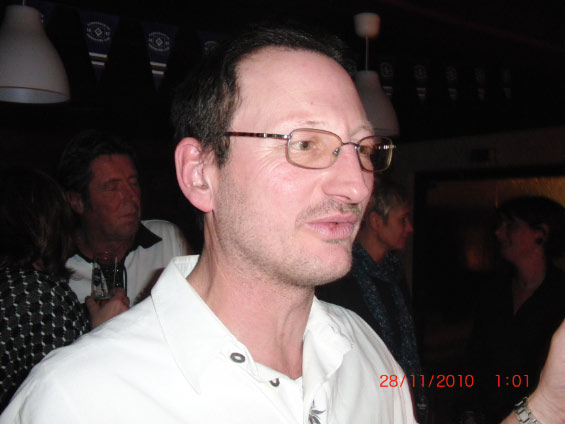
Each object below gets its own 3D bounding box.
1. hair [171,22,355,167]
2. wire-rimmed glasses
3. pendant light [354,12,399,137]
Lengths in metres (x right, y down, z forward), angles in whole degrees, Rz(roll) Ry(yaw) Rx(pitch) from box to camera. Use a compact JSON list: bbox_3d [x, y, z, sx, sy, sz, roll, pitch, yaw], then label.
[{"bbox_3d":[-0.022,-0.101,0.592,0.170,0.170,0.185,1,1,-45],"label":"hair"},{"bbox_3d":[0.008,-0.051,0.564,0.142,0.042,0.142,1,6,-45],"label":"wire-rimmed glasses"},{"bbox_3d":[0.363,-0.589,2.600,0.280,0.500,0.280,1,0,0],"label":"pendant light"}]

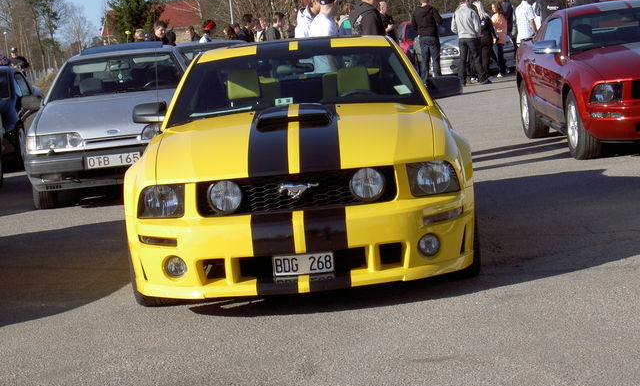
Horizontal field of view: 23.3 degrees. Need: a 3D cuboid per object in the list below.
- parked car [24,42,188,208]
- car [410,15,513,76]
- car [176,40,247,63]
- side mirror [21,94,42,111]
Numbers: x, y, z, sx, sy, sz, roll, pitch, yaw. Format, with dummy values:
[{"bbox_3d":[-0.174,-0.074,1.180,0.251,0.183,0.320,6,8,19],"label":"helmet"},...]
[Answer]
[{"bbox_3d":[-1.896,-0.808,15.918,1.800,1.440,4.670,-6,6,-1],"label":"parked car"},{"bbox_3d":[2.930,-3.106,32.693,1.730,1.410,4.400,-6,6,-3],"label":"car"},{"bbox_3d":[-1.518,-1.602,22.948,1.740,1.400,4.500,-6,6,-1],"label":"car"},{"bbox_3d":[-2.792,-0.871,15.029,0.220,0.150,0.130,-6,6,-1],"label":"side mirror"}]

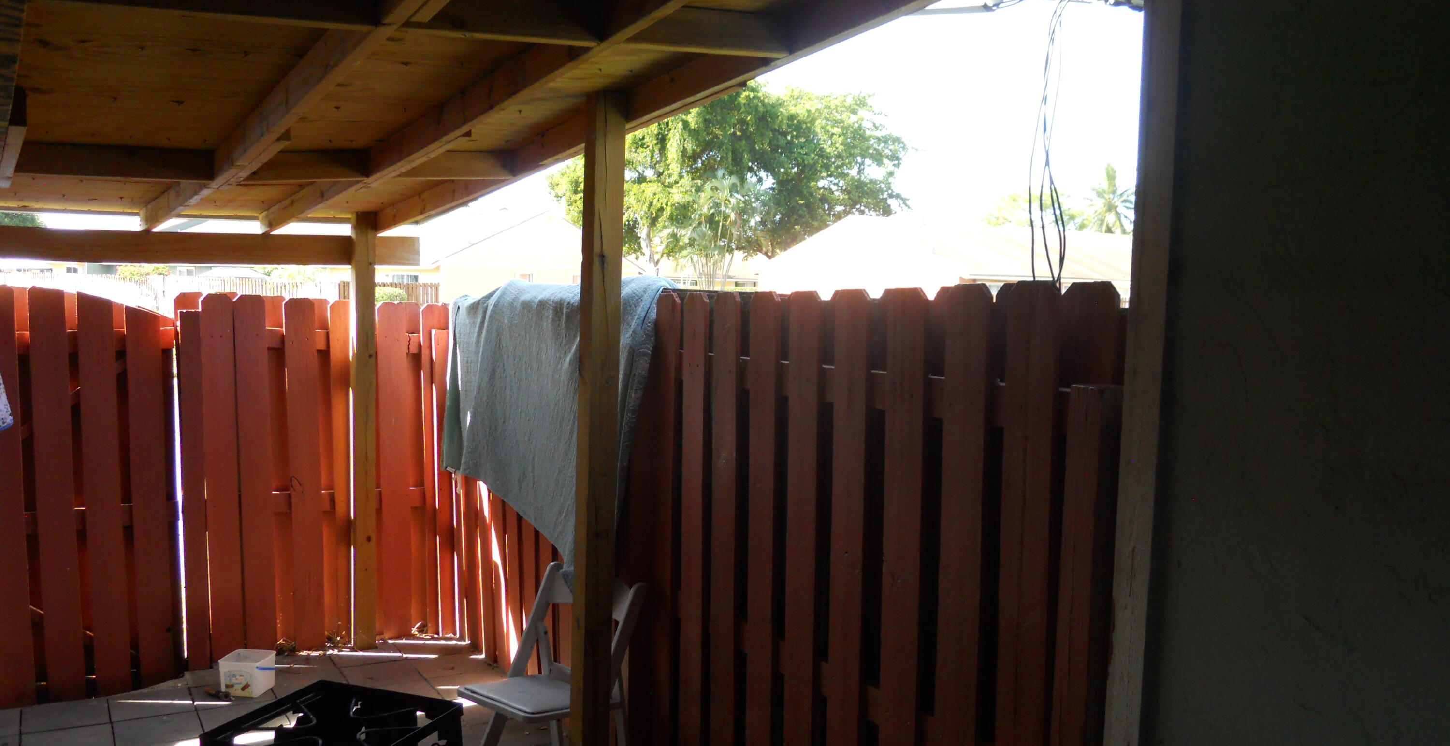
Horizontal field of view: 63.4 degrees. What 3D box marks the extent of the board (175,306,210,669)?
[{"bbox_3d":[-2.334,0.522,5.162,0.098,1.597,0.022,-2,6,-30],"label":"board"}]

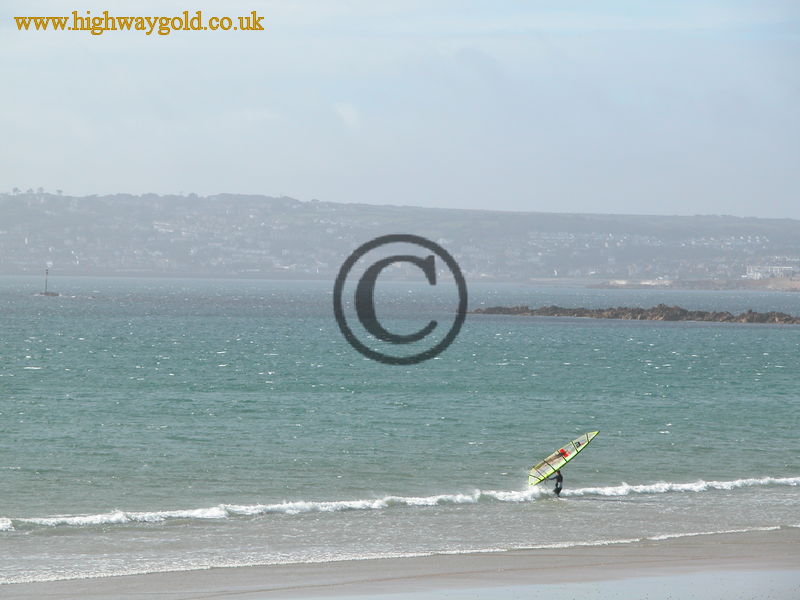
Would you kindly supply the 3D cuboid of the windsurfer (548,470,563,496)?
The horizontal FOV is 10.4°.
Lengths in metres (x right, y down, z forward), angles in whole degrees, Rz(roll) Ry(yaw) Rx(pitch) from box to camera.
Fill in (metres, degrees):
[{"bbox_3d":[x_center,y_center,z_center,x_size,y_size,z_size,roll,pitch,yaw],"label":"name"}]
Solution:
[{"bbox_3d":[8.455,10.086,240.000,0.720,1.680,0.570,0,0,-8],"label":"windsurfer"}]

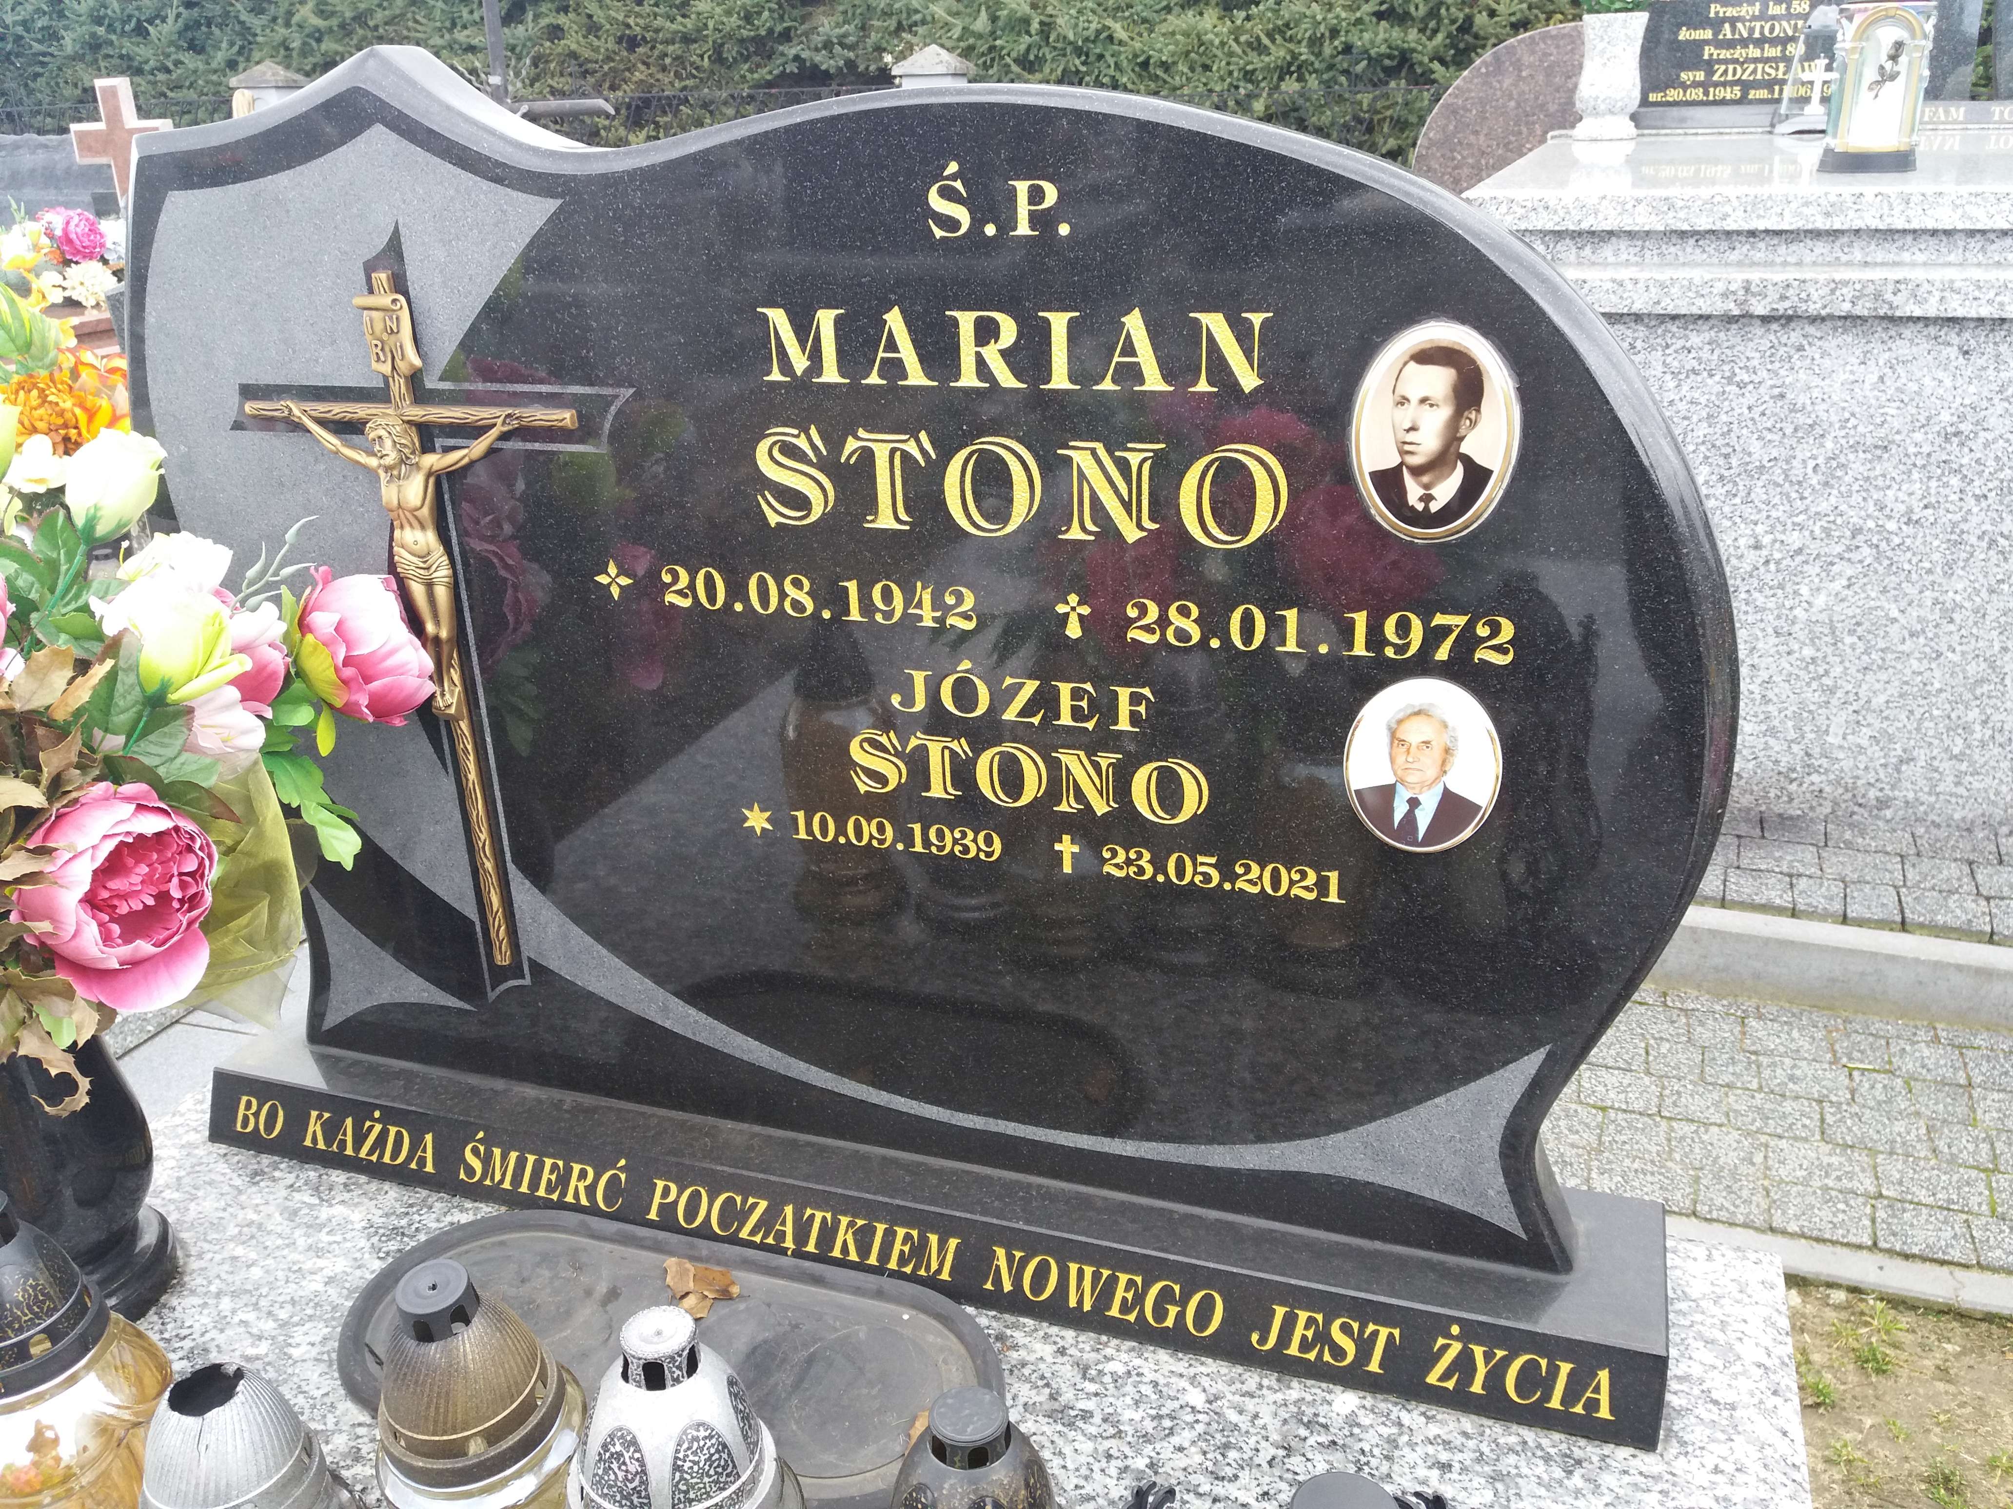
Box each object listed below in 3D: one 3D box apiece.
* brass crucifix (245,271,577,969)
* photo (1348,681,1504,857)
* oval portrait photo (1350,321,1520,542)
[{"bbox_3d":[-0.407,-0.078,1.175,0.277,0.524,0.045,6,22,19],"label":"brass crucifix"},{"bbox_3d":[0.250,0.007,0.981,0.093,0.113,0.010,6,22,19],"label":"photo"},{"bbox_3d":[0.239,-0.179,0.910,0.090,0.122,0.010,6,22,19],"label":"oval portrait photo"}]

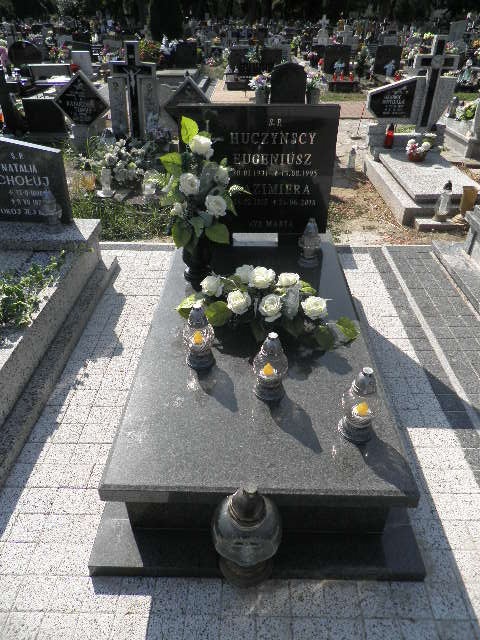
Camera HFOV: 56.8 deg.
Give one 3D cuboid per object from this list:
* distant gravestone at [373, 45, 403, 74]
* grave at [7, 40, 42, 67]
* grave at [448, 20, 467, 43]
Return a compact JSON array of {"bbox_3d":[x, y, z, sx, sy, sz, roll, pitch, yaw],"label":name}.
[{"bbox_3d":[3.292,-5.796,9.904,0.641,0.587,0.080,1,35,1],"label":"distant gravestone"},{"bbox_3d":[-4.655,-5.793,9.665,0.745,0.504,0.080,1,35,1],"label":"grave"},{"bbox_3d":[7.049,-9.198,14.223,0.500,0.720,0.160,1,35,1],"label":"grave"}]

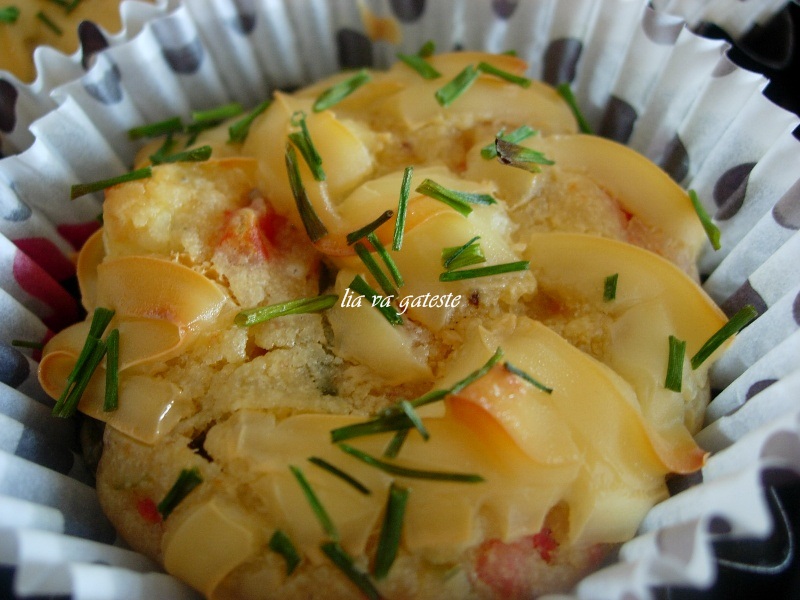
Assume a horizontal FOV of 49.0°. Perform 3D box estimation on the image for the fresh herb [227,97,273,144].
[{"bbox_3d":[-0.025,-0.030,0.148,0.002,0.001,0.011,28,60,18],"label":"fresh herb"}]

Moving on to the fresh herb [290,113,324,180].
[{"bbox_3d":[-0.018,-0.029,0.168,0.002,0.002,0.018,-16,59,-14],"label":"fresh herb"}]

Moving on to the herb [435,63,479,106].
[{"bbox_3d":[0.010,-0.038,0.155,0.002,0.002,0.010,34,63,19],"label":"herb"}]

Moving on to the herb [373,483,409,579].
[{"bbox_3d":[-0.001,0.031,0.118,0.002,0.002,0.013,9,56,8],"label":"herb"}]

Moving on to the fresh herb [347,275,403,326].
[{"bbox_3d":[-0.003,0.000,0.120,0.002,0.001,0.008,-41,74,-14],"label":"fresh herb"}]

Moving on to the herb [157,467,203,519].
[{"bbox_3d":[-0.027,0.024,0.108,0.002,0.001,0.006,33,73,20],"label":"herb"}]

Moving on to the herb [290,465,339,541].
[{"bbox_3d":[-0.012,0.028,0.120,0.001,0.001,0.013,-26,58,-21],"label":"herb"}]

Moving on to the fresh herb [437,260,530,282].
[{"bbox_3d":[0.012,-0.004,0.123,0.013,0.001,0.001,-10,62,-7],"label":"fresh herb"}]

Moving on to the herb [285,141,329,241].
[{"bbox_3d":[-0.015,-0.016,0.133,0.002,0.002,0.017,-18,69,-7],"label":"herb"}]

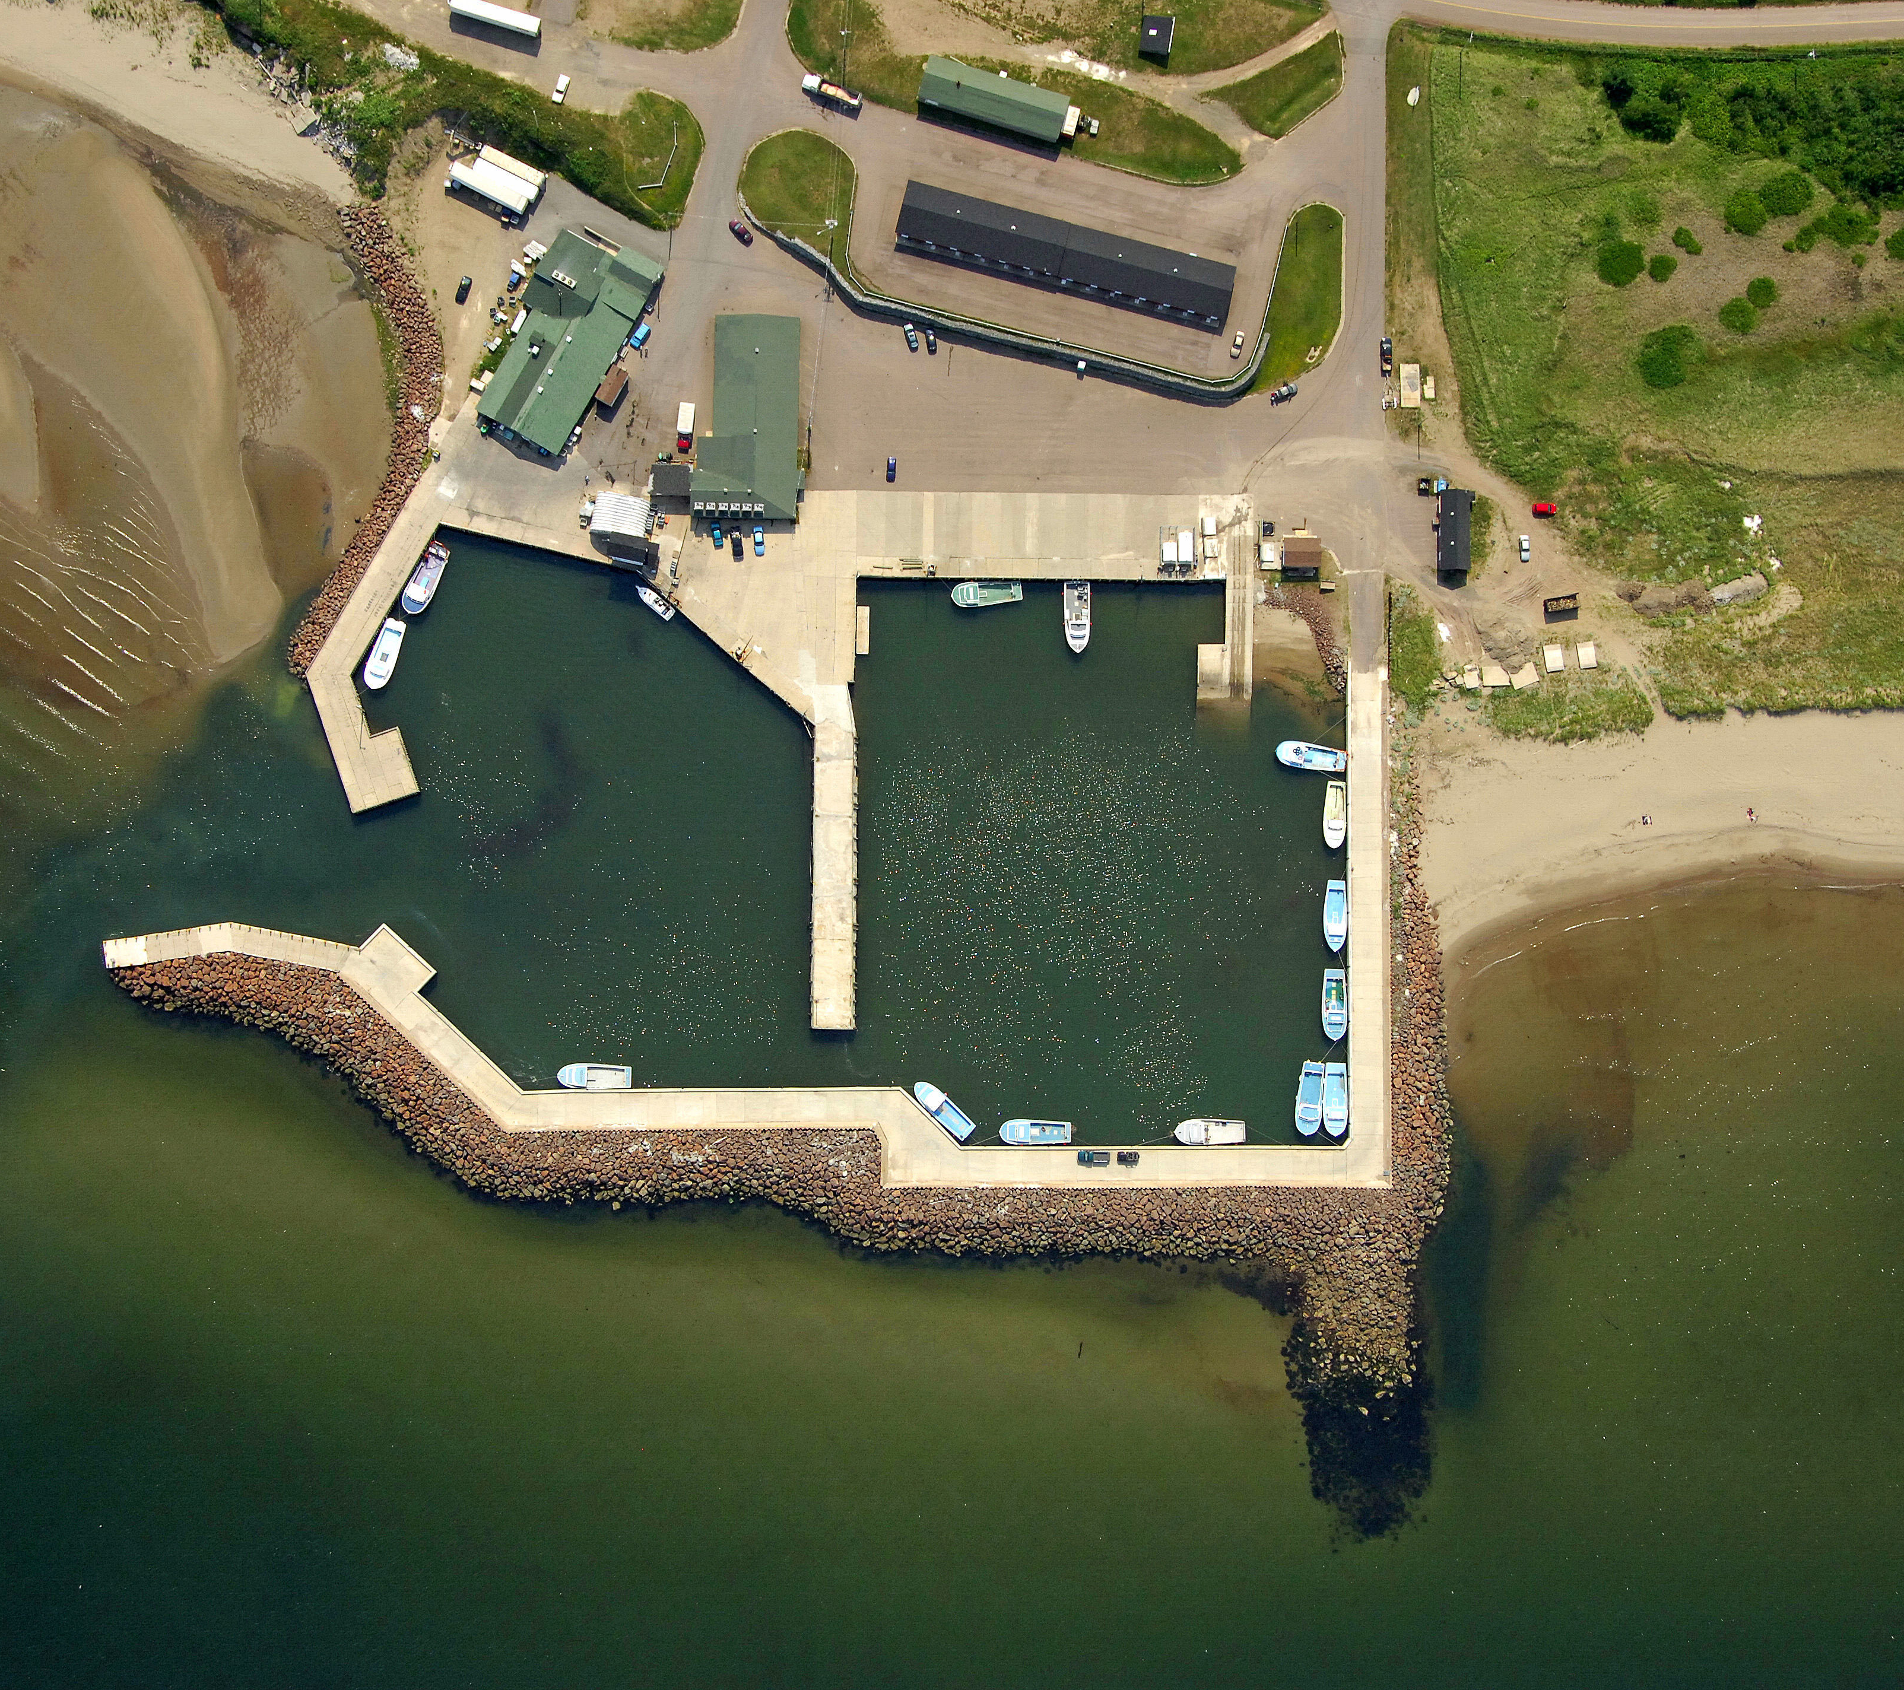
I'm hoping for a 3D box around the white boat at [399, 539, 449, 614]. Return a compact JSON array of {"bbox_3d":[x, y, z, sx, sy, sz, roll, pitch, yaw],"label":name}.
[{"bbox_3d":[-95.250,-48.310,549.240,4.800,4.000,13.700,21,89,0],"label":"white boat"}]

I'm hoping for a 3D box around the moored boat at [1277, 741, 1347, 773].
[{"bbox_3d":[65.130,-15.960,550.040,12.900,3.900,4.800,8,89,0],"label":"moored boat"}]

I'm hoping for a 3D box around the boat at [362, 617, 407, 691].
[{"bbox_3d":[-102.470,-34.340,548.970,4.800,3.900,12.900,18,89,0],"label":"boat"}]

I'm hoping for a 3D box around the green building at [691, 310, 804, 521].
[{"bbox_3d":[-36.860,-76.640,545.830,18.800,6.200,36.500,2,89,0],"label":"green building"}]

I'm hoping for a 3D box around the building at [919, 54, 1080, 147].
[{"bbox_3d":[7.760,-134.250,546.350,26.000,5.600,7.900,17,89,0],"label":"building"}]

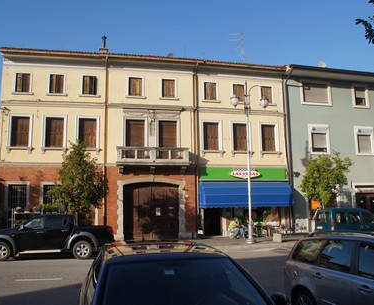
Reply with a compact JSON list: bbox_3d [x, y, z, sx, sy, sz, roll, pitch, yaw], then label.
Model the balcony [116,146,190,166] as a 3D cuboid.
[{"bbox_3d":[-1.871,0.283,18.885,3.926,1.012,0.950,1,-9,-11],"label":"balcony"}]

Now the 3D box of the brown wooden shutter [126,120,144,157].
[{"bbox_3d":[-2.888,-0.673,19.480,1.052,2.383,0.120,1,-9,-11],"label":"brown wooden shutter"}]

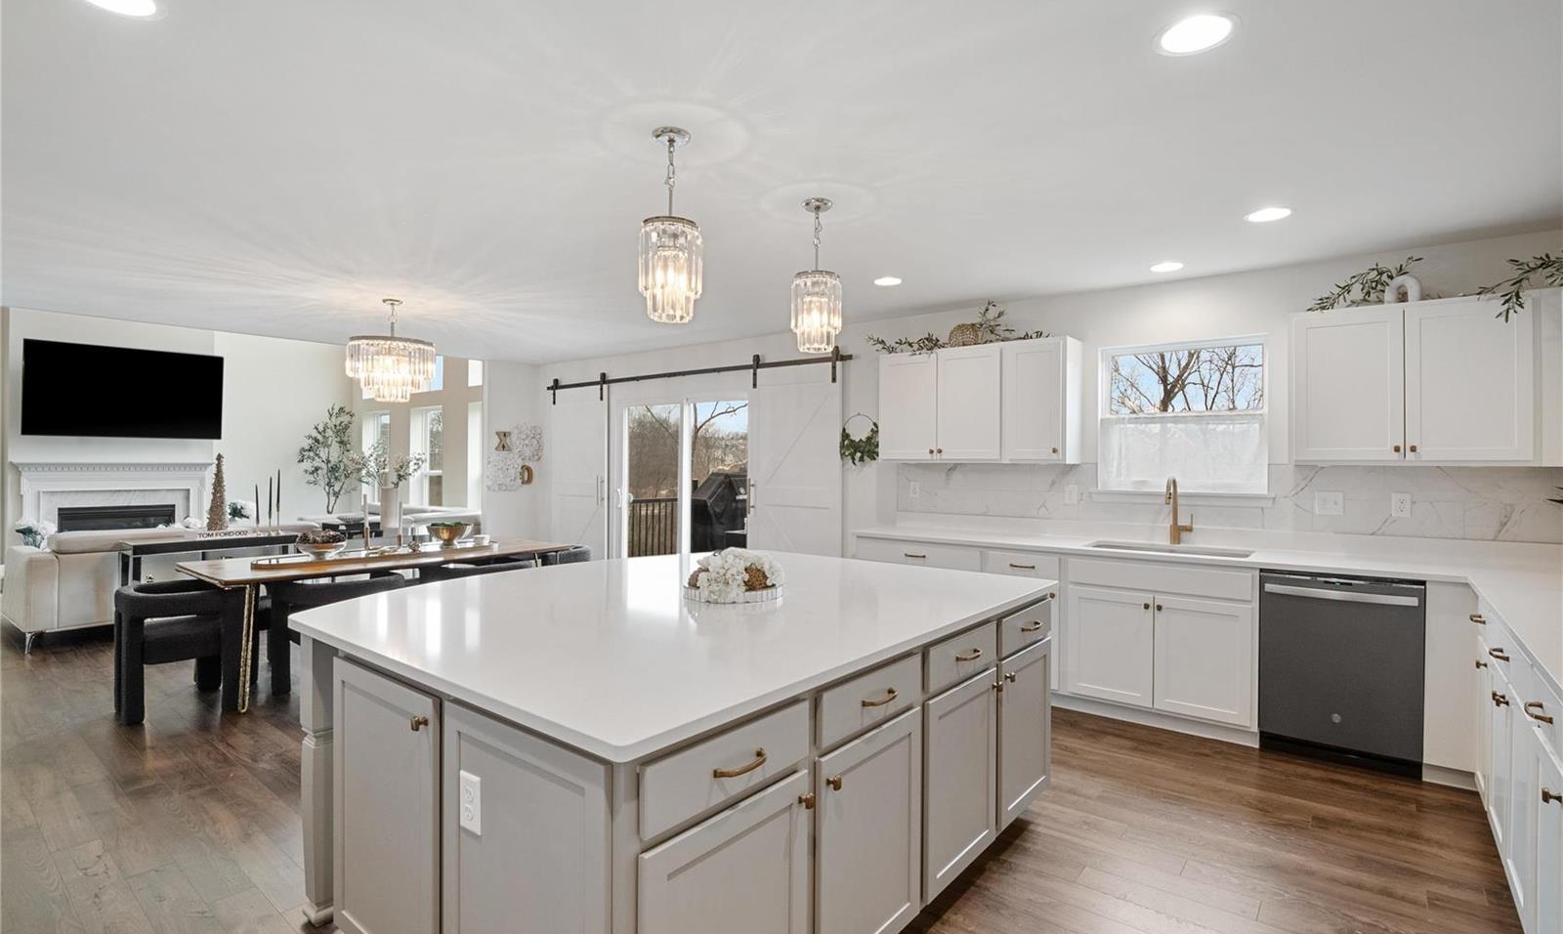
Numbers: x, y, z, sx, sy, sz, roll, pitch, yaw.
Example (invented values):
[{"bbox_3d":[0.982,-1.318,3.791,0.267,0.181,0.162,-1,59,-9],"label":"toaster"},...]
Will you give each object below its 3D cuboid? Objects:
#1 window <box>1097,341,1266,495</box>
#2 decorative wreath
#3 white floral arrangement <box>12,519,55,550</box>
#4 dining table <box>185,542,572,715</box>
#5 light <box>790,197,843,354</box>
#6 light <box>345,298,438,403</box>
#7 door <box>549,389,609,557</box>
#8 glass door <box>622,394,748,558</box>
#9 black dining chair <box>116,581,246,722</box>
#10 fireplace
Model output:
[{"bbox_3d":[2.391,-0.299,4.183,0.894,0.897,0.101,1,1,36],"label":"window"},{"bbox_3d":[0.609,-0.211,5.398,0.353,0.399,0.081,1,1,36],"label":"decorative wreath"},{"bbox_3d":[-6.705,0.641,6.230,0.280,0.370,0.280,0,0,37],"label":"white floral arrangement"},{"bbox_3d":[-2.687,0.987,4.834,1.070,0.760,2.140,0,0,37],"label":"dining table"},{"bbox_3d":[0.147,-0.787,2.856,0.207,0.618,0.207,0,0,0],"label":"light"},{"bbox_3d":[-2.616,-0.783,4.663,0.535,0.673,0.535,1,1,36],"label":"light"},{"bbox_3d":[-2.202,0.249,7.511,1.000,2.200,0.050,0,0,37],"label":"door"},{"bbox_3d":[-0.985,0.378,6.668,1.720,1.990,0.090,0,0,37],"label":"glass door"},{"bbox_3d":[-3.442,1.017,3.950,0.630,0.700,0.570,0,0,37],"label":"black dining chair"},{"bbox_3d":[-7.101,0.734,7.449,0.250,0.620,0.930,0,0,37],"label":"fireplace"}]

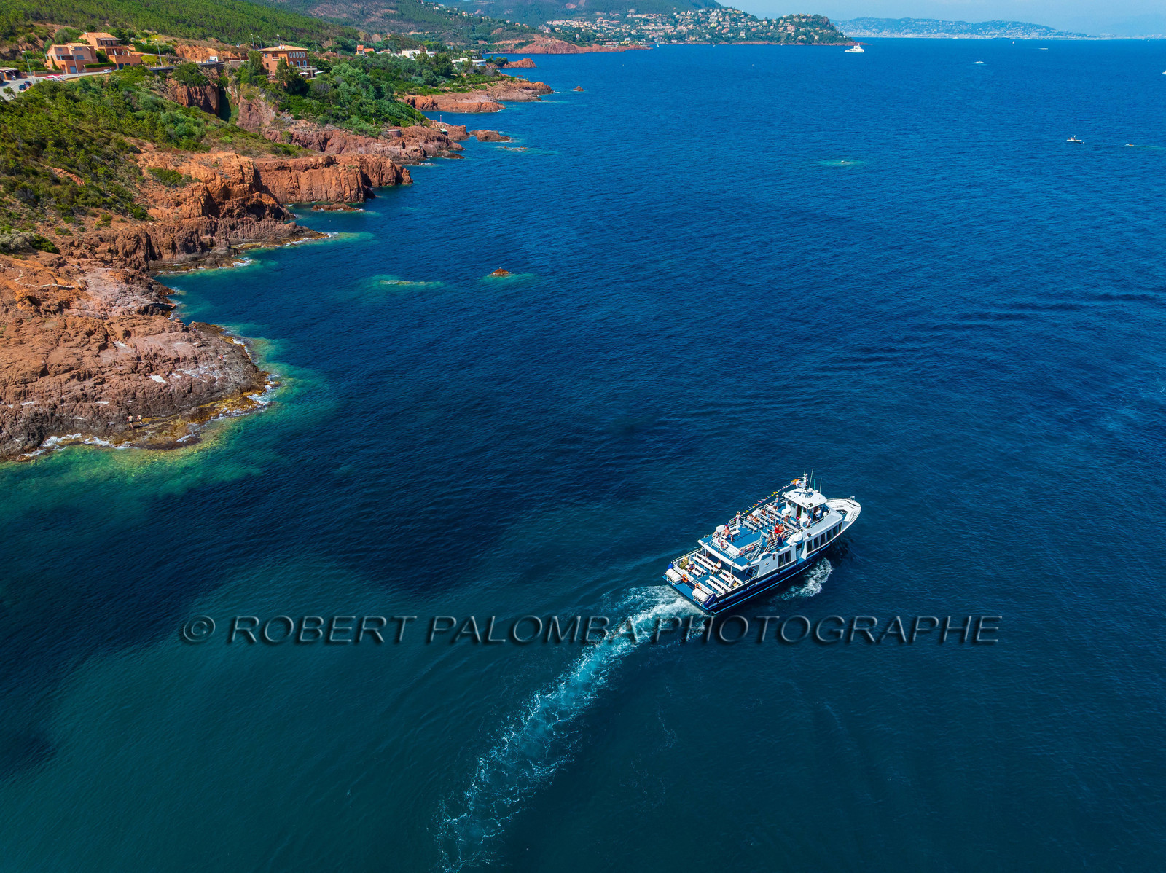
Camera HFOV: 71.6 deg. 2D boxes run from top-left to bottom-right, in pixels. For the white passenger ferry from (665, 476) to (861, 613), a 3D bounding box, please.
[{"bbox_3d":[19.259,8.503,79.412,24.000,8.100,6.600,-17,31,-31],"label":"white passenger ferry"}]

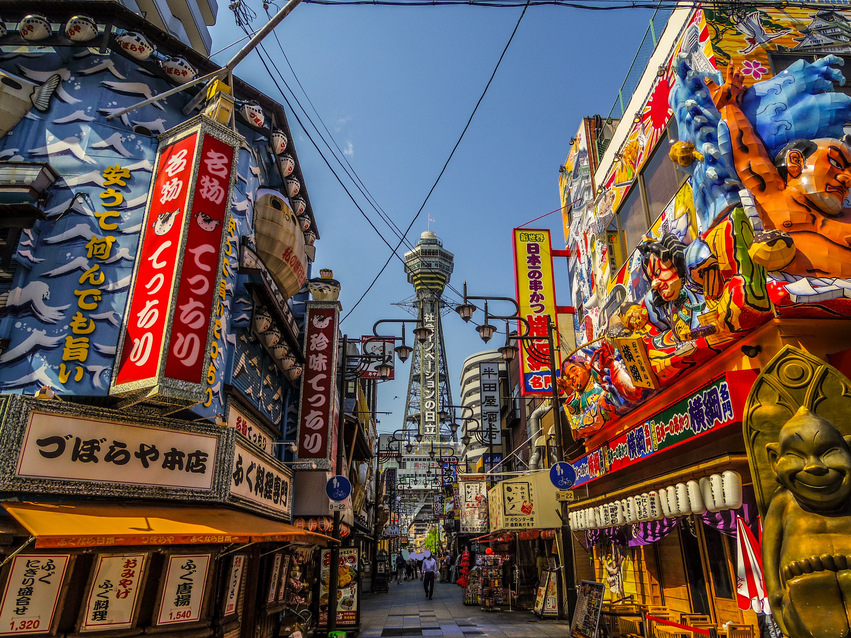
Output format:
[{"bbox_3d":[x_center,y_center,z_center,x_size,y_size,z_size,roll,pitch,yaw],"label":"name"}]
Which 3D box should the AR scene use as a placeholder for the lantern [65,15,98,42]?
[{"bbox_3d":[-5.670,-4.779,9.394,0.500,0.400,0.420,0,-23,0],"label":"lantern"}]

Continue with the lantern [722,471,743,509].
[{"bbox_3d":[4.061,2.262,7.478,0.250,0.490,0.250,1,-22,-1],"label":"lantern"}]

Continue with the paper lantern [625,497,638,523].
[{"bbox_3d":[3.970,3.677,10.871,0.250,0.490,0.250,1,-22,-1],"label":"paper lantern"}]

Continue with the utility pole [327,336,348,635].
[{"bbox_3d":[-2.100,3.691,13.733,0.200,6.970,0.200,0,-23,0],"label":"utility pole"}]

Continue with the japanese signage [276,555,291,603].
[{"bbox_3d":[-2.990,5.475,11.919,0.050,0.920,0.420,1,-22,4],"label":"japanese signage"}]

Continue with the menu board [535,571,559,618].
[{"bbox_3d":[3.400,7.734,15.955,0.500,1.200,0.950,2,-23,-5],"label":"menu board"}]

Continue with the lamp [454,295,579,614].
[{"bbox_3d":[1.990,2.817,13.229,2.420,8.200,0.550,0,-23,0],"label":"lamp"}]

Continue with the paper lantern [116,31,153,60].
[{"bbox_3d":[-4.880,-4.597,9.514,0.390,0.430,0.580,-19,-29,39],"label":"paper lantern"}]

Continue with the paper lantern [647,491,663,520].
[{"bbox_3d":[4.059,3.304,10.000,0.200,0.480,0.200,0,-22,-1],"label":"paper lantern"}]

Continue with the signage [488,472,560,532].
[{"bbox_3d":[3.057,5.777,17.824,1.742,1.676,2.600,1,-22,-1],"label":"signage"}]

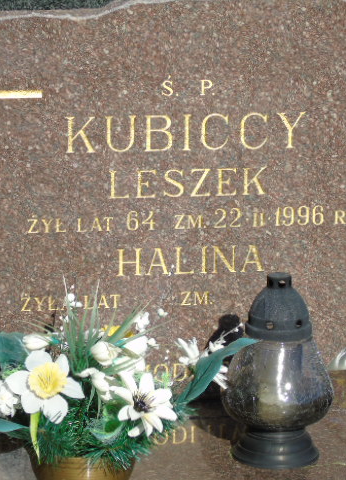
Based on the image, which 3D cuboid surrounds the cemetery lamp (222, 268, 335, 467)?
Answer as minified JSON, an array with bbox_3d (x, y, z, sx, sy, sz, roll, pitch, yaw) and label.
[{"bbox_3d":[0.158,0.190,2.618,0.168,0.285,0.168,-1,13,-8],"label":"cemetery lamp"}]

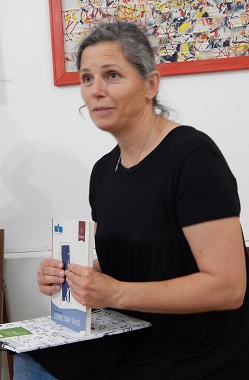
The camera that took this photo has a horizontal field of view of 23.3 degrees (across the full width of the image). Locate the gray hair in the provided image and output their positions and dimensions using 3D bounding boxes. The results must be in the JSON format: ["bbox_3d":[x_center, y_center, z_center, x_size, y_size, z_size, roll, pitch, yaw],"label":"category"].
[{"bbox_3d":[-0.003,-0.265,1.290,0.175,0.200,0.215,-1,2,33],"label":"gray hair"}]

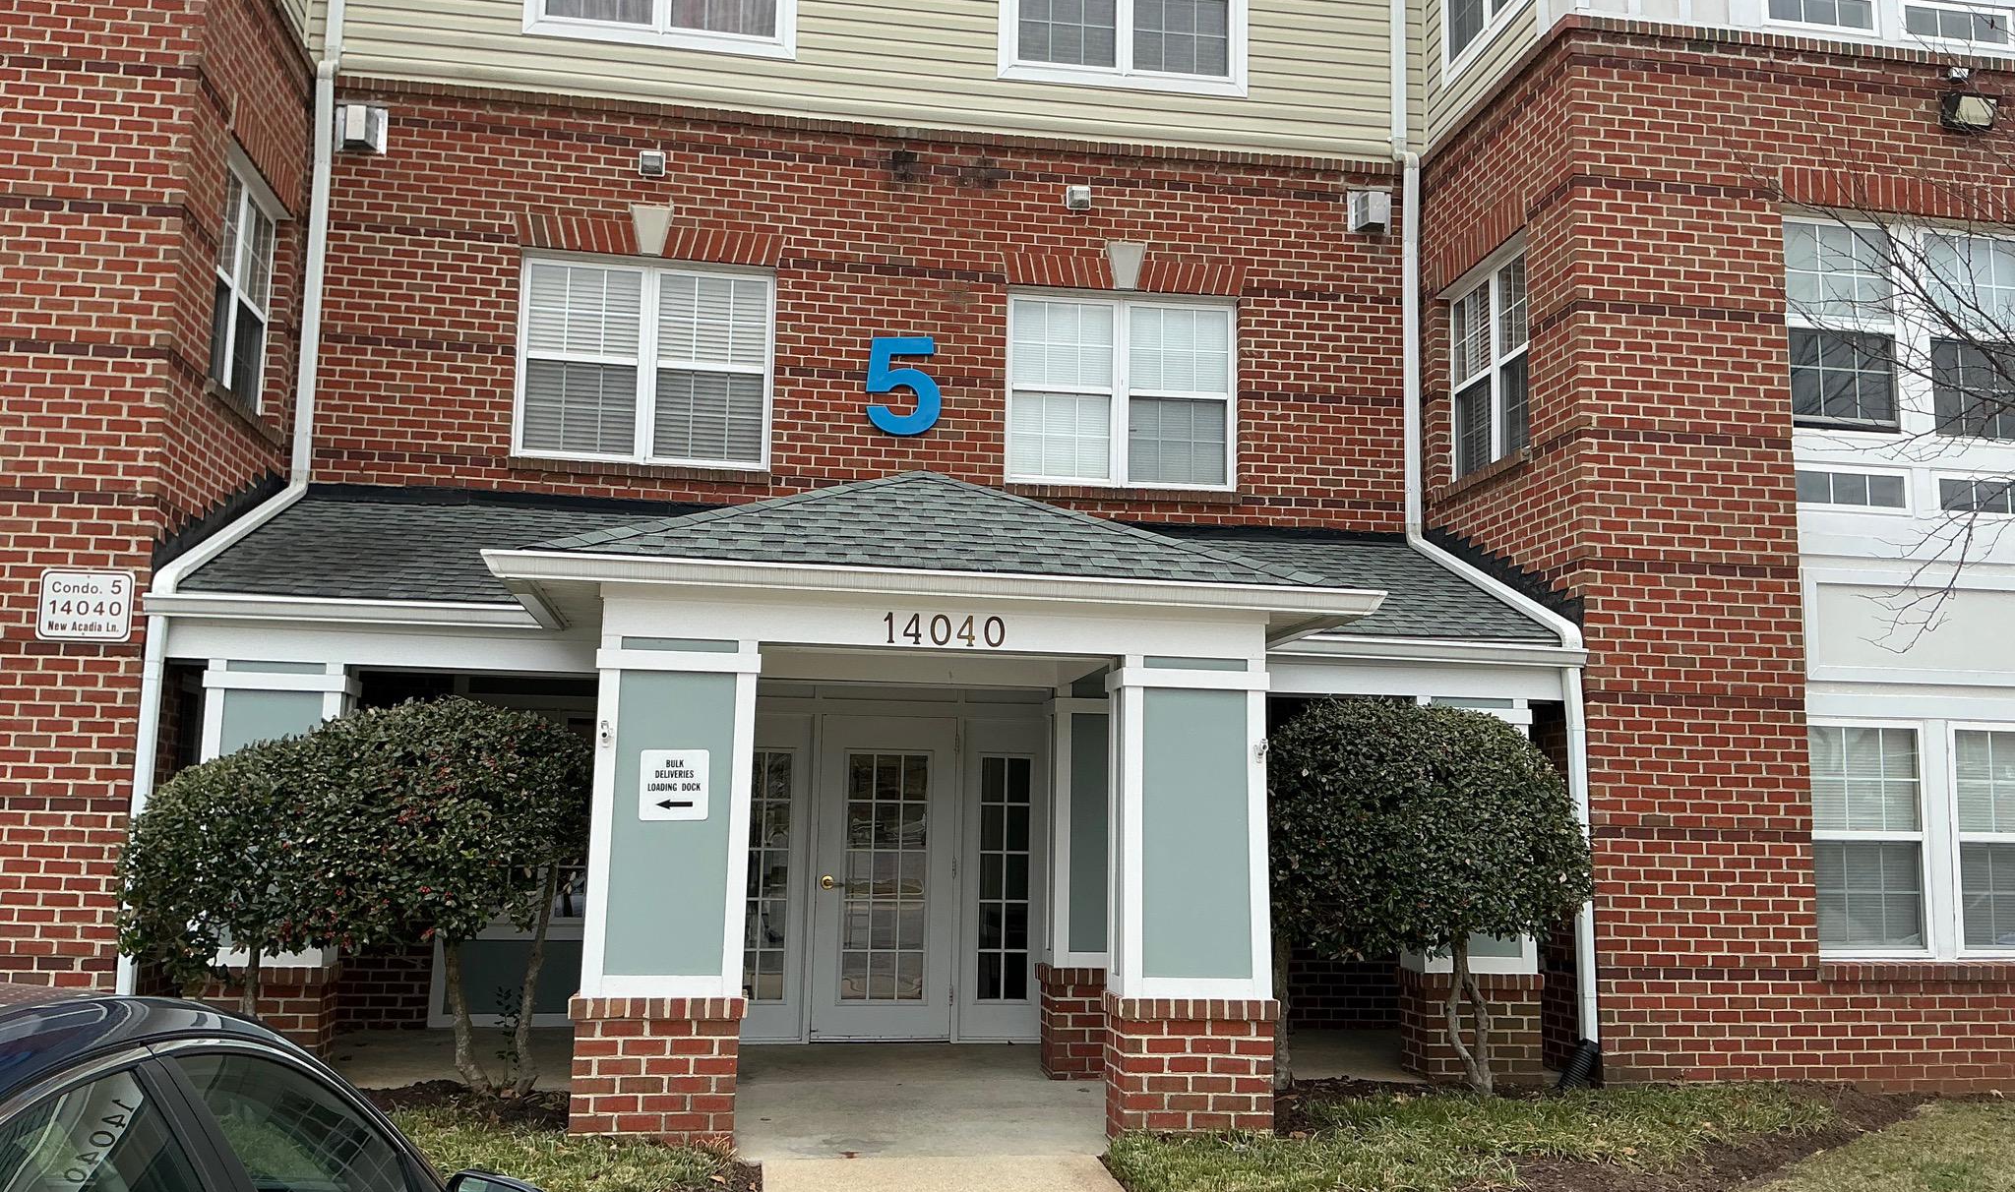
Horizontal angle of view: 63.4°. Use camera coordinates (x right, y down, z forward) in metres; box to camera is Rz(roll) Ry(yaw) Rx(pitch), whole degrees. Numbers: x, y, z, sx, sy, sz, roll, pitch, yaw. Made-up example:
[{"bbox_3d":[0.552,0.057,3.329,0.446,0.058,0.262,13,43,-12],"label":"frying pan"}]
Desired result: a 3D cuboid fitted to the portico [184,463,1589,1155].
[{"bbox_3d":[-0.559,0.925,9.168,8.100,3.590,4.420,2,-8,-8],"label":"portico"}]

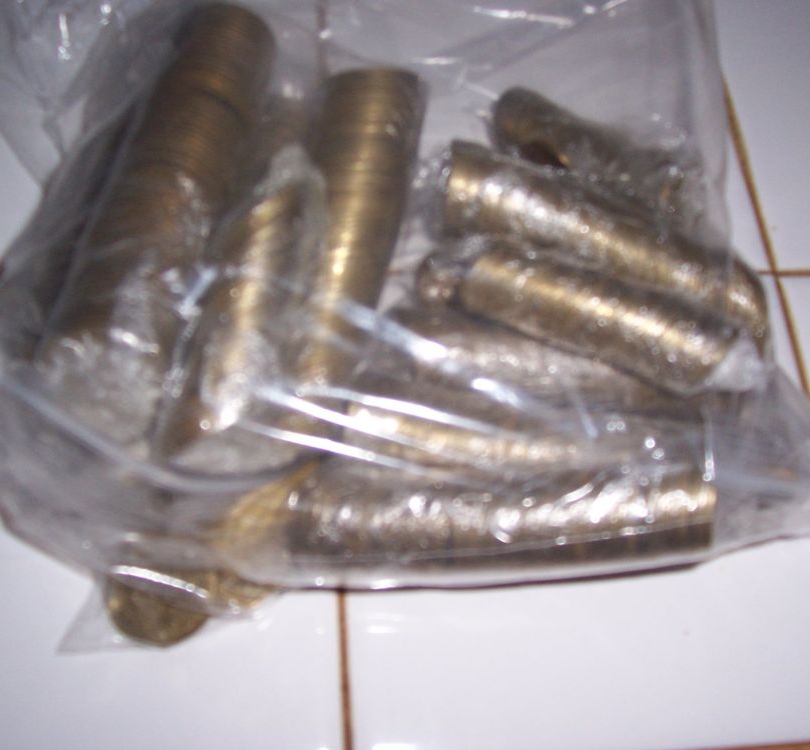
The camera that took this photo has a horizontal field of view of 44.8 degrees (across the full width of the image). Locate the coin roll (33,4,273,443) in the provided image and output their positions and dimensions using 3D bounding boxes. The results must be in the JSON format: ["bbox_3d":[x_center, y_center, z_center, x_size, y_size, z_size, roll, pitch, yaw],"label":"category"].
[{"bbox_3d":[-0.050,-0.036,0.211,0.023,0.023,0.101,10,62,1],"label":"coin roll"}]

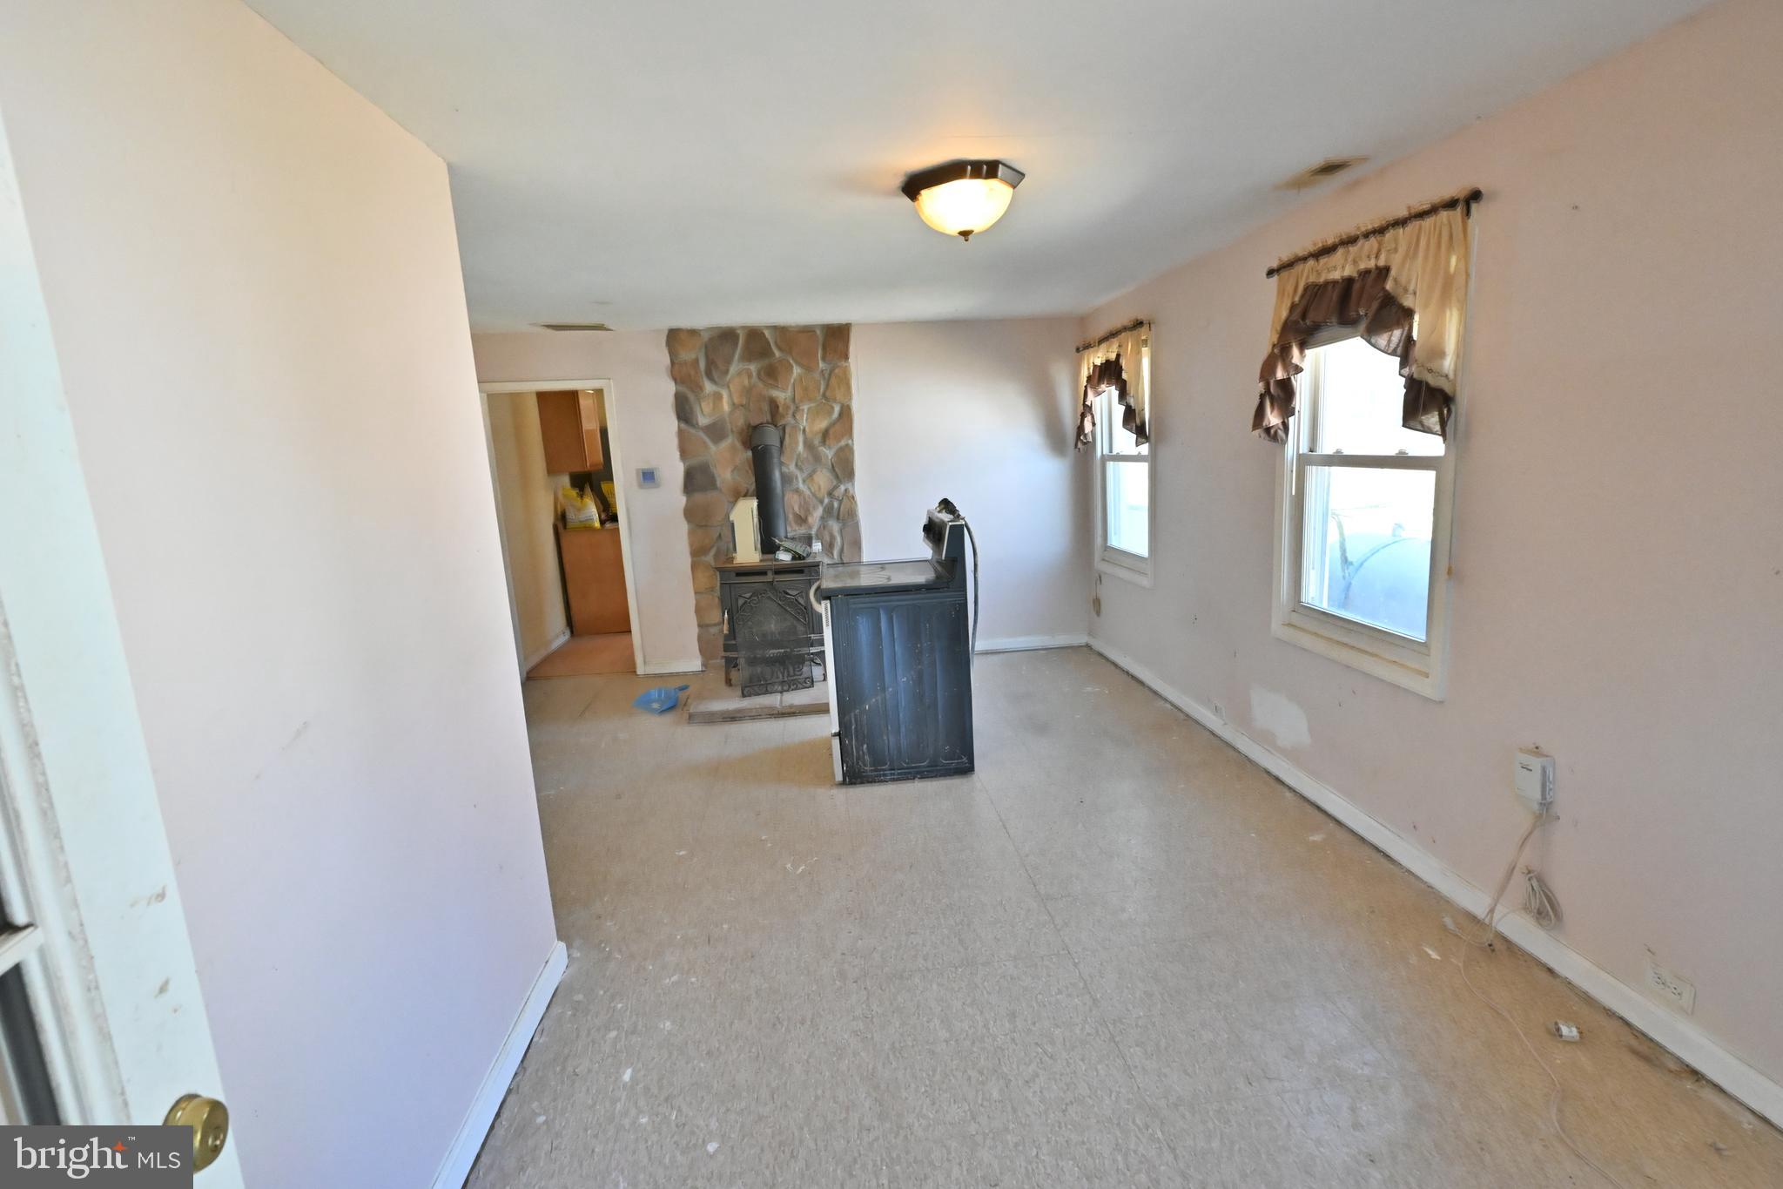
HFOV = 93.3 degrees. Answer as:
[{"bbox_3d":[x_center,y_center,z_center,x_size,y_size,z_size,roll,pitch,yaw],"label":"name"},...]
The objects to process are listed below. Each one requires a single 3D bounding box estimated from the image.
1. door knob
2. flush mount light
[{"bbox_3d":[-0.589,0.462,0.724,0.034,0.064,0.064,-5,10,-11],"label":"door knob"},{"bbox_3d":[0.235,-1.214,2.664,0.383,0.181,0.378,-4,10,-5],"label":"flush mount light"}]

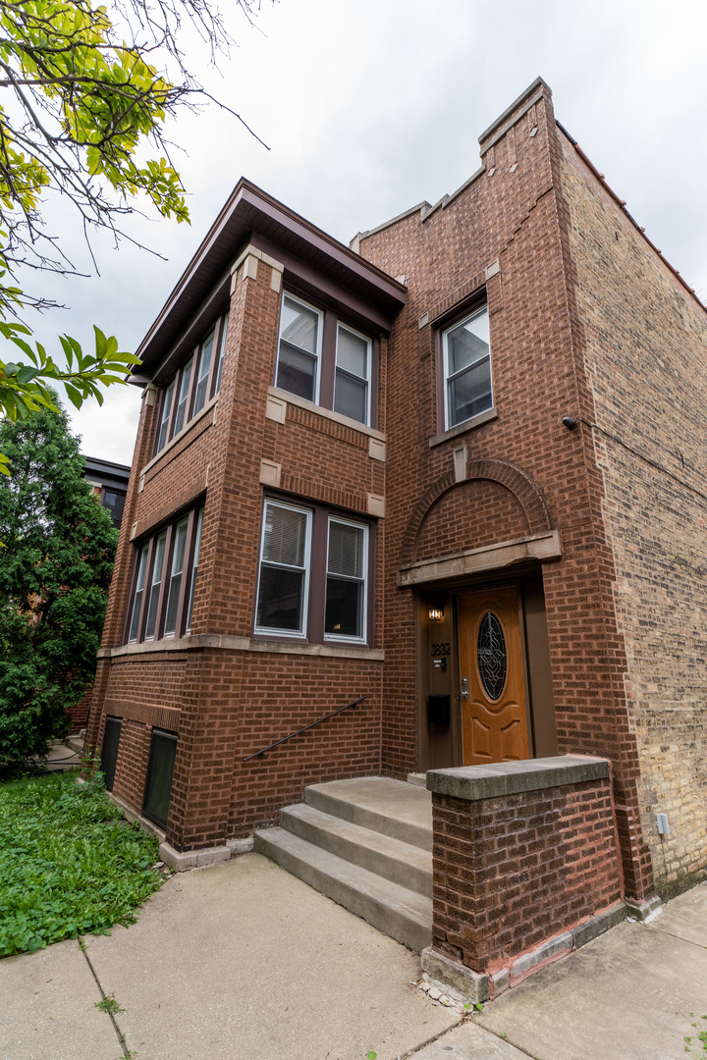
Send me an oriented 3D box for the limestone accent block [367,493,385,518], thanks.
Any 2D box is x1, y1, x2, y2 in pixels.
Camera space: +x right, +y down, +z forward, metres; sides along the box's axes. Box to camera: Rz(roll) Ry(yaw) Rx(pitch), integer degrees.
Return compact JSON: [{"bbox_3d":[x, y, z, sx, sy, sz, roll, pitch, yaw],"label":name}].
[{"bbox_3d":[0.292,-0.337,6.741,0.322,0.308,0.109,15,-21,-37],"label":"limestone accent block"}]

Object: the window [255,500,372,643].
[{"bbox_3d":[-0.457,0.562,5.852,1.656,1.614,0.120,14,-21,-36],"label":"window"}]

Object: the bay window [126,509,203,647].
[{"bbox_3d":[-2.633,0.696,6.687,0.160,1.799,3.202,15,-21,-37],"label":"bay window"}]

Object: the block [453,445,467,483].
[{"bbox_3d":[1.333,-0.785,5.767,0.110,0.439,0.220,14,-21,-36],"label":"block"}]

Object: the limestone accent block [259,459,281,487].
[{"bbox_3d":[-1.046,-0.682,5.690,0.327,0.308,0.109,15,-21,-37],"label":"limestone accent block"}]

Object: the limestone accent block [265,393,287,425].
[{"bbox_3d":[-1.023,-1.515,5.944,0.331,0.322,0.109,15,-21,-37],"label":"limestone accent block"}]

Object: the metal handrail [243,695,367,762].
[{"bbox_3d":[-0.470,2.163,5.205,1.587,0.607,0.085,14,-21,-36],"label":"metal handrail"}]

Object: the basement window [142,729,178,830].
[{"bbox_3d":[-2.091,2.715,5.173,0.100,0.902,0.869,15,-21,-37],"label":"basement window"}]

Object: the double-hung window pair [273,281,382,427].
[{"bbox_3d":[-0.335,-2.388,6.710,1.809,1.651,0.126,15,-20,-37],"label":"double-hung window pair"}]

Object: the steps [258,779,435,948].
[{"bbox_3d":[0.433,2.838,4.304,1.702,0.497,2.378,15,-21,-37],"label":"steps"}]

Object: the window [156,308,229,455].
[{"bbox_3d":[-2.556,-2.287,7.593,0.160,1.688,3.202,15,-21,-37],"label":"window"}]

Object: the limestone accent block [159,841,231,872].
[{"bbox_3d":[-1.497,3.031,4.449,0.478,0.113,0.519,14,-21,-36],"label":"limestone accent block"}]

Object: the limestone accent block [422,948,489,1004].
[{"bbox_3d":[0.592,2.575,2.765,0.112,0.127,0.416,14,-21,-36],"label":"limestone accent block"}]

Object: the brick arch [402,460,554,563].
[{"bbox_3d":[1.355,-0.271,5.611,0.140,1.141,2.111,14,-21,-36],"label":"brick arch"}]

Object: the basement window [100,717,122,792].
[{"bbox_3d":[-3.376,3.132,6.663,0.100,0.853,0.921,14,-21,-36],"label":"basement window"}]

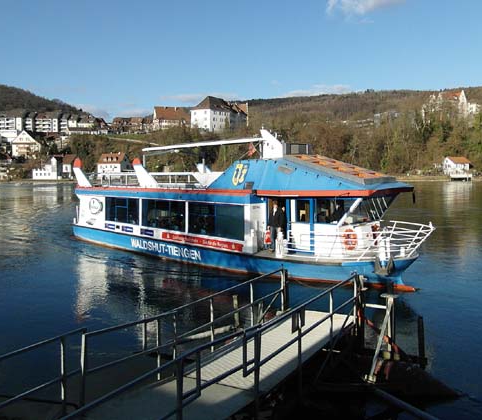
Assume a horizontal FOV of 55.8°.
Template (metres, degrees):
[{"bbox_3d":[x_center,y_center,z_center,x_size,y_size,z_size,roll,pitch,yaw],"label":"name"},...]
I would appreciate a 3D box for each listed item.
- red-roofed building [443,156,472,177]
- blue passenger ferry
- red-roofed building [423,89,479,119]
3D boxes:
[{"bbox_3d":[108.488,-21.547,228.000,10.000,9.500,8.000,-1,4,-13],"label":"red-roofed building"},{"bbox_3d":[-1.511,-0.610,20.417,20.000,5.300,4.250,4,6,45],"label":"blue passenger ferry"},{"bbox_3d":[115.110,-57.830,250.000,25.000,17.000,13.000,4,6,43],"label":"red-roofed building"}]

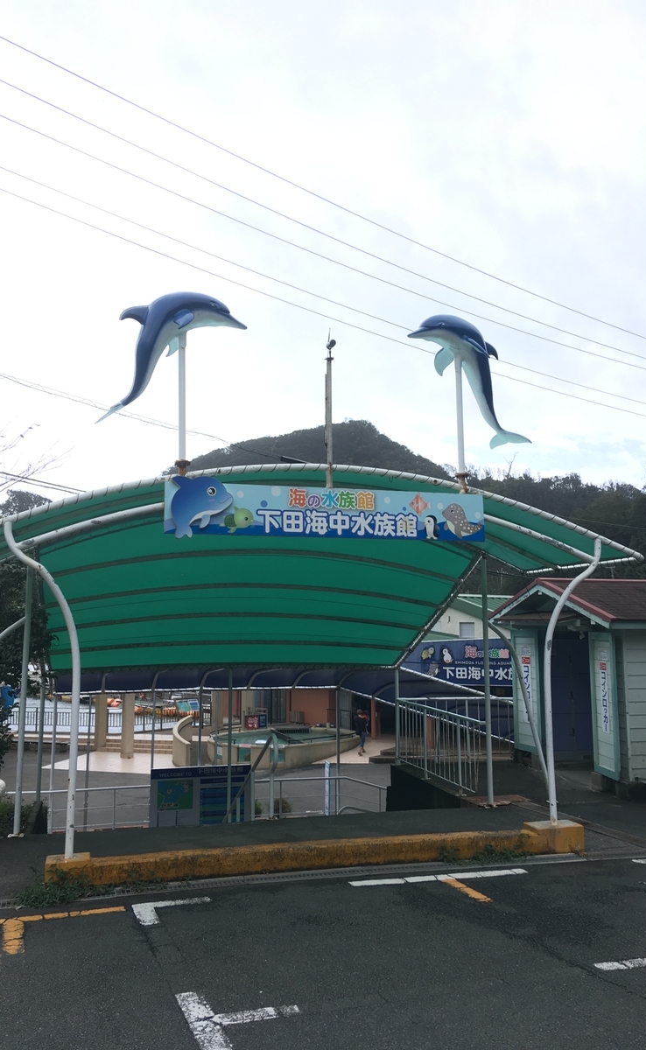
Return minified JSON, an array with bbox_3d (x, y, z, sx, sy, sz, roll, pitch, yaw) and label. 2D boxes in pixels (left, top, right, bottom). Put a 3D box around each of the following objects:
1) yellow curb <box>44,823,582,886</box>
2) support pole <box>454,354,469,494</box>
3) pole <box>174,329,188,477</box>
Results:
[{"bbox_3d":[0.086,2.364,6.324,3.980,0.220,0.270,3,-8,-17],"label":"yellow curb"},{"bbox_3d":[1.111,-0.820,7.117,0.100,1.090,0.100,0,-8,0],"label":"support pole"},{"bbox_3d":[-1.033,-0.896,6.438,0.100,1.070,0.100,3,-8,-17],"label":"pole"}]

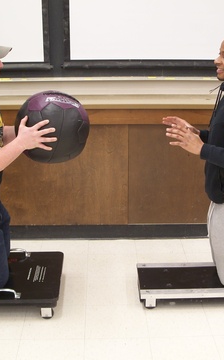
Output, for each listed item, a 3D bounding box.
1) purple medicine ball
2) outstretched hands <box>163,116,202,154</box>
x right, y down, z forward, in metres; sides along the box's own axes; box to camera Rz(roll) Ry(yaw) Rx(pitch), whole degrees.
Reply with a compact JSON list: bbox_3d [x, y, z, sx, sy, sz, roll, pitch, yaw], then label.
[{"bbox_3d":[-0.293,-0.263,2.534,0.370,0.365,0.370,-1,18,-1],"label":"purple medicine ball"},{"bbox_3d":[0.344,-0.215,2.545,0.190,0.160,0.250,-1,18,-1],"label":"outstretched hands"}]

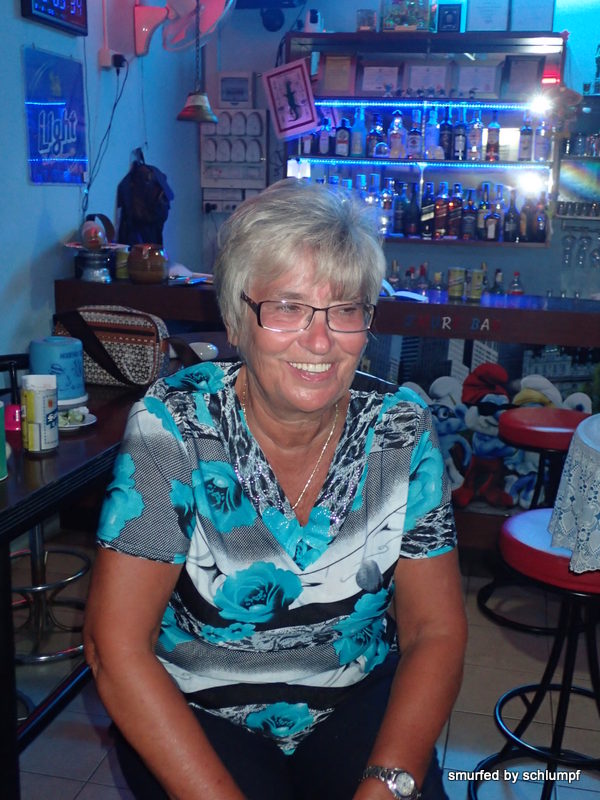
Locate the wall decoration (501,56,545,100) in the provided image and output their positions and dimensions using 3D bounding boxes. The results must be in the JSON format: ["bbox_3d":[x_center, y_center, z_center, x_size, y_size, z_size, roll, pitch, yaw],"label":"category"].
[{"bbox_3d":[1.181,-1.698,4.892,0.207,0.230,0.020,4,8,12],"label":"wall decoration"}]

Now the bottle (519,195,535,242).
[{"bbox_3d":[1.232,-0.982,5.012,0.080,0.253,0.080,3,13,9],"label":"bottle"}]

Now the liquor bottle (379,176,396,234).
[{"bbox_3d":[0.509,-1.119,5.359,0.076,0.321,0.076,3,15,10],"label":"liquor bottle"}]

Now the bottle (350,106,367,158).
[{"bbox_3d":[0.314,-1.441,4.966,0.082,0.280,0.082,4,13,12],"label":"bottle"}]

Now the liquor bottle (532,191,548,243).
[{"bbox_3d":[1.263,-0.960,4.850,0.075,0.275,0.075,4,13,12],"label":"liquor bottle"}]

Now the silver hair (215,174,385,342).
[{"bbox_3d":[-0.001,-0.165,1.070,0.190,0.190,0.215,-3,14,-20],"label":"silver hair"}]

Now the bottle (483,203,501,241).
[{"bbox_3d":[1.048,-0.975,5.046,0.085,0.206,0.078,3,13,9],"label":"bottle"}]

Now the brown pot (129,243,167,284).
[{"bbox_3d":[-0.628,-0.561,3.830,0.162,0.162,0.162,1,12,0],"label":"brown pot"}]

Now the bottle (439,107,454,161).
[{"bbox_3d":[0.827,-1.499,5.197,0.073,0.285,0.073,3,15,10],"label":"bottle"}]

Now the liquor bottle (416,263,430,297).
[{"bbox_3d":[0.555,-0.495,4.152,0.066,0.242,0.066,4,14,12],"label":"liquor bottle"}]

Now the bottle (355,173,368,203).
[{"bbox_3d":[0.354,-1.139,5.383,0.078,0.334,0.078,3,15,10],"label":"bottle"}]

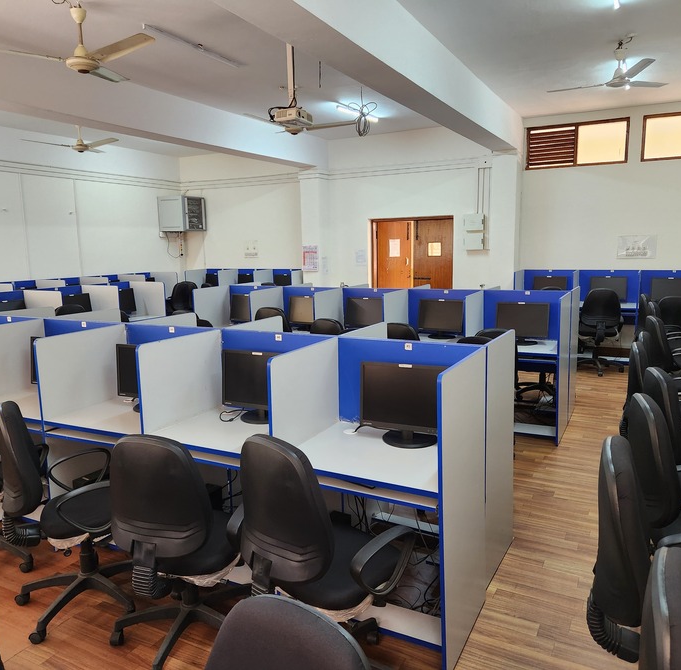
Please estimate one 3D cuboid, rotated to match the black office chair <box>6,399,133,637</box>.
[{"bbox_3d":[-1.180,0.749,2.684,0.620,0.990,0.600,-6,10,-26],"label":"black office chair"}]

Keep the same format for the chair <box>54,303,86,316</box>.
[{"bbox_3d":[-2.904,0.206,6.363,0.620,1.010,0.600,4,10,32],"label":"chair"}]

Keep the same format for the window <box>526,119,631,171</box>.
[{"bbox_3d":[3.209,-2.591,8.093,1.290,0.570,0.100,3,10,27],"label":"window"}]

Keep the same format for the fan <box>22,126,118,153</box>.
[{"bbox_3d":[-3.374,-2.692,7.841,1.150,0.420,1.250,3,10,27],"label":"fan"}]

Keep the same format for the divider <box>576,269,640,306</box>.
[{"bbox_3d":[3.616,-0.660,8.052,0.780,0.440,0.030,3,10,27],"label":"divider"}]

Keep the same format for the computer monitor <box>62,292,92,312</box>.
[{"bbox_3d":[-3.257,-0.307,7.188,0.215,0.355,0.440,3,10,27],"label":"computer monitor"}]

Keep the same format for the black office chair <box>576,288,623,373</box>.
[{"bbox_3d":[3.128,-0.059,7.224,0.600,1.020,0.620,3,10,24],"label":"black office chair"}]

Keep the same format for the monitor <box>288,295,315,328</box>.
[{"bbox_3d":[-0.326,-0.219,5.936,0.430,0.340,0.200,3,10,27],"label":"monitor"}]

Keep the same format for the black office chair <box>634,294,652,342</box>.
[{"bbox_3d":[3.428,0.116,6.278,0.620,1.040,0.600,3,10,27],"label":"black office chair"}]

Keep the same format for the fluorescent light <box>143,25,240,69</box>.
[{"bbox_3d":[-1.202,-2.397,4.965,0.060,0.060,1.210,3,10,27],"label":"fluorescent light"}]

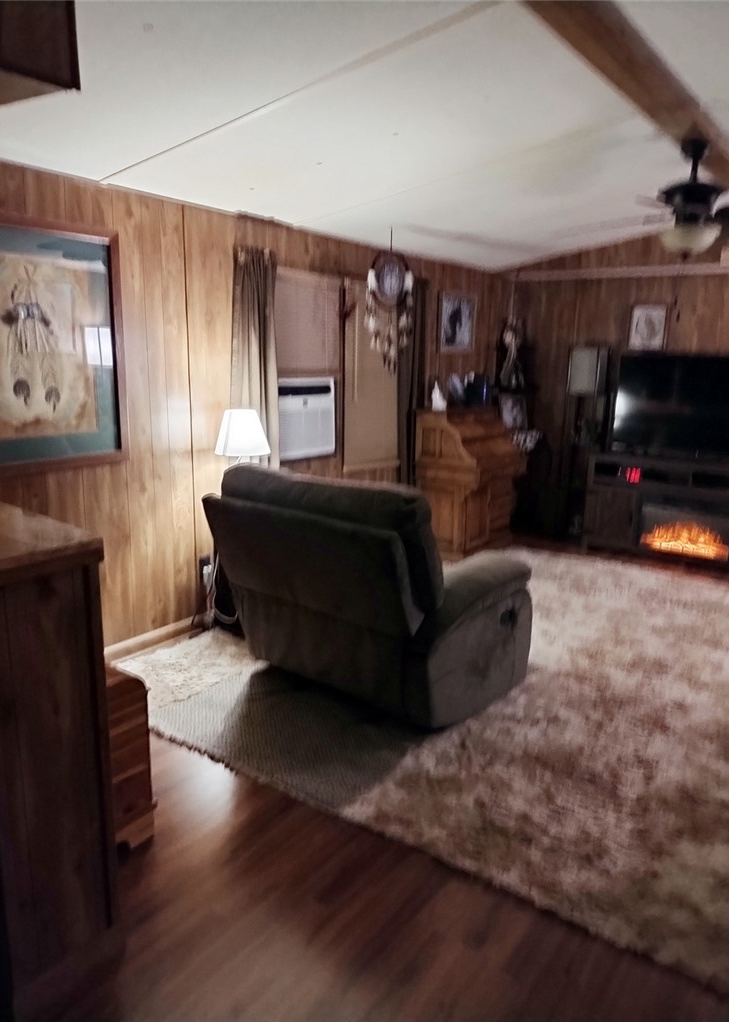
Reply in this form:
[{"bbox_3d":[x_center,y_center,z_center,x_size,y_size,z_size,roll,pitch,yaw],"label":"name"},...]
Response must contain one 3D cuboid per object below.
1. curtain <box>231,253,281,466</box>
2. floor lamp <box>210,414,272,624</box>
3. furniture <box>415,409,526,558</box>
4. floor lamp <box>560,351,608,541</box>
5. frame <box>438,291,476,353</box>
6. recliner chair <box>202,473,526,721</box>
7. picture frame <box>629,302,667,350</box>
[{"bbox_3d":[-0.594,-0.493,3.985,0.090,1.710,0.300,9,15,34],"label":"curtain"},{"bbox_3d":[-0.619,0.051,3.853,0.300,1.160,0.300,1,12,0],"label":"floor lamp"},{"bbox_3d":[0.832,-0.260,5.705,0.550,1.030,0.880,9,15,34],"label":"furniture"},{"bbox_3d":[1.747,-0.538,5.917,0.250,1.510,0.250,9,15,34],"label":"floor lamp"},{"bbox_3d":[0.732,-1.471,5.765,0.025,0.460,0.570,9,15,34],"label":"frame"},{"bbox_3d":[0.026,0.282,3.278,1.050,0.970,0.990,11,16,39],"label":"recliner chair"},{"bbox_3d":[2.193,-1.436,5.751,0.280,0.360,0.025,9,15,34],"label":"picture frame"}]

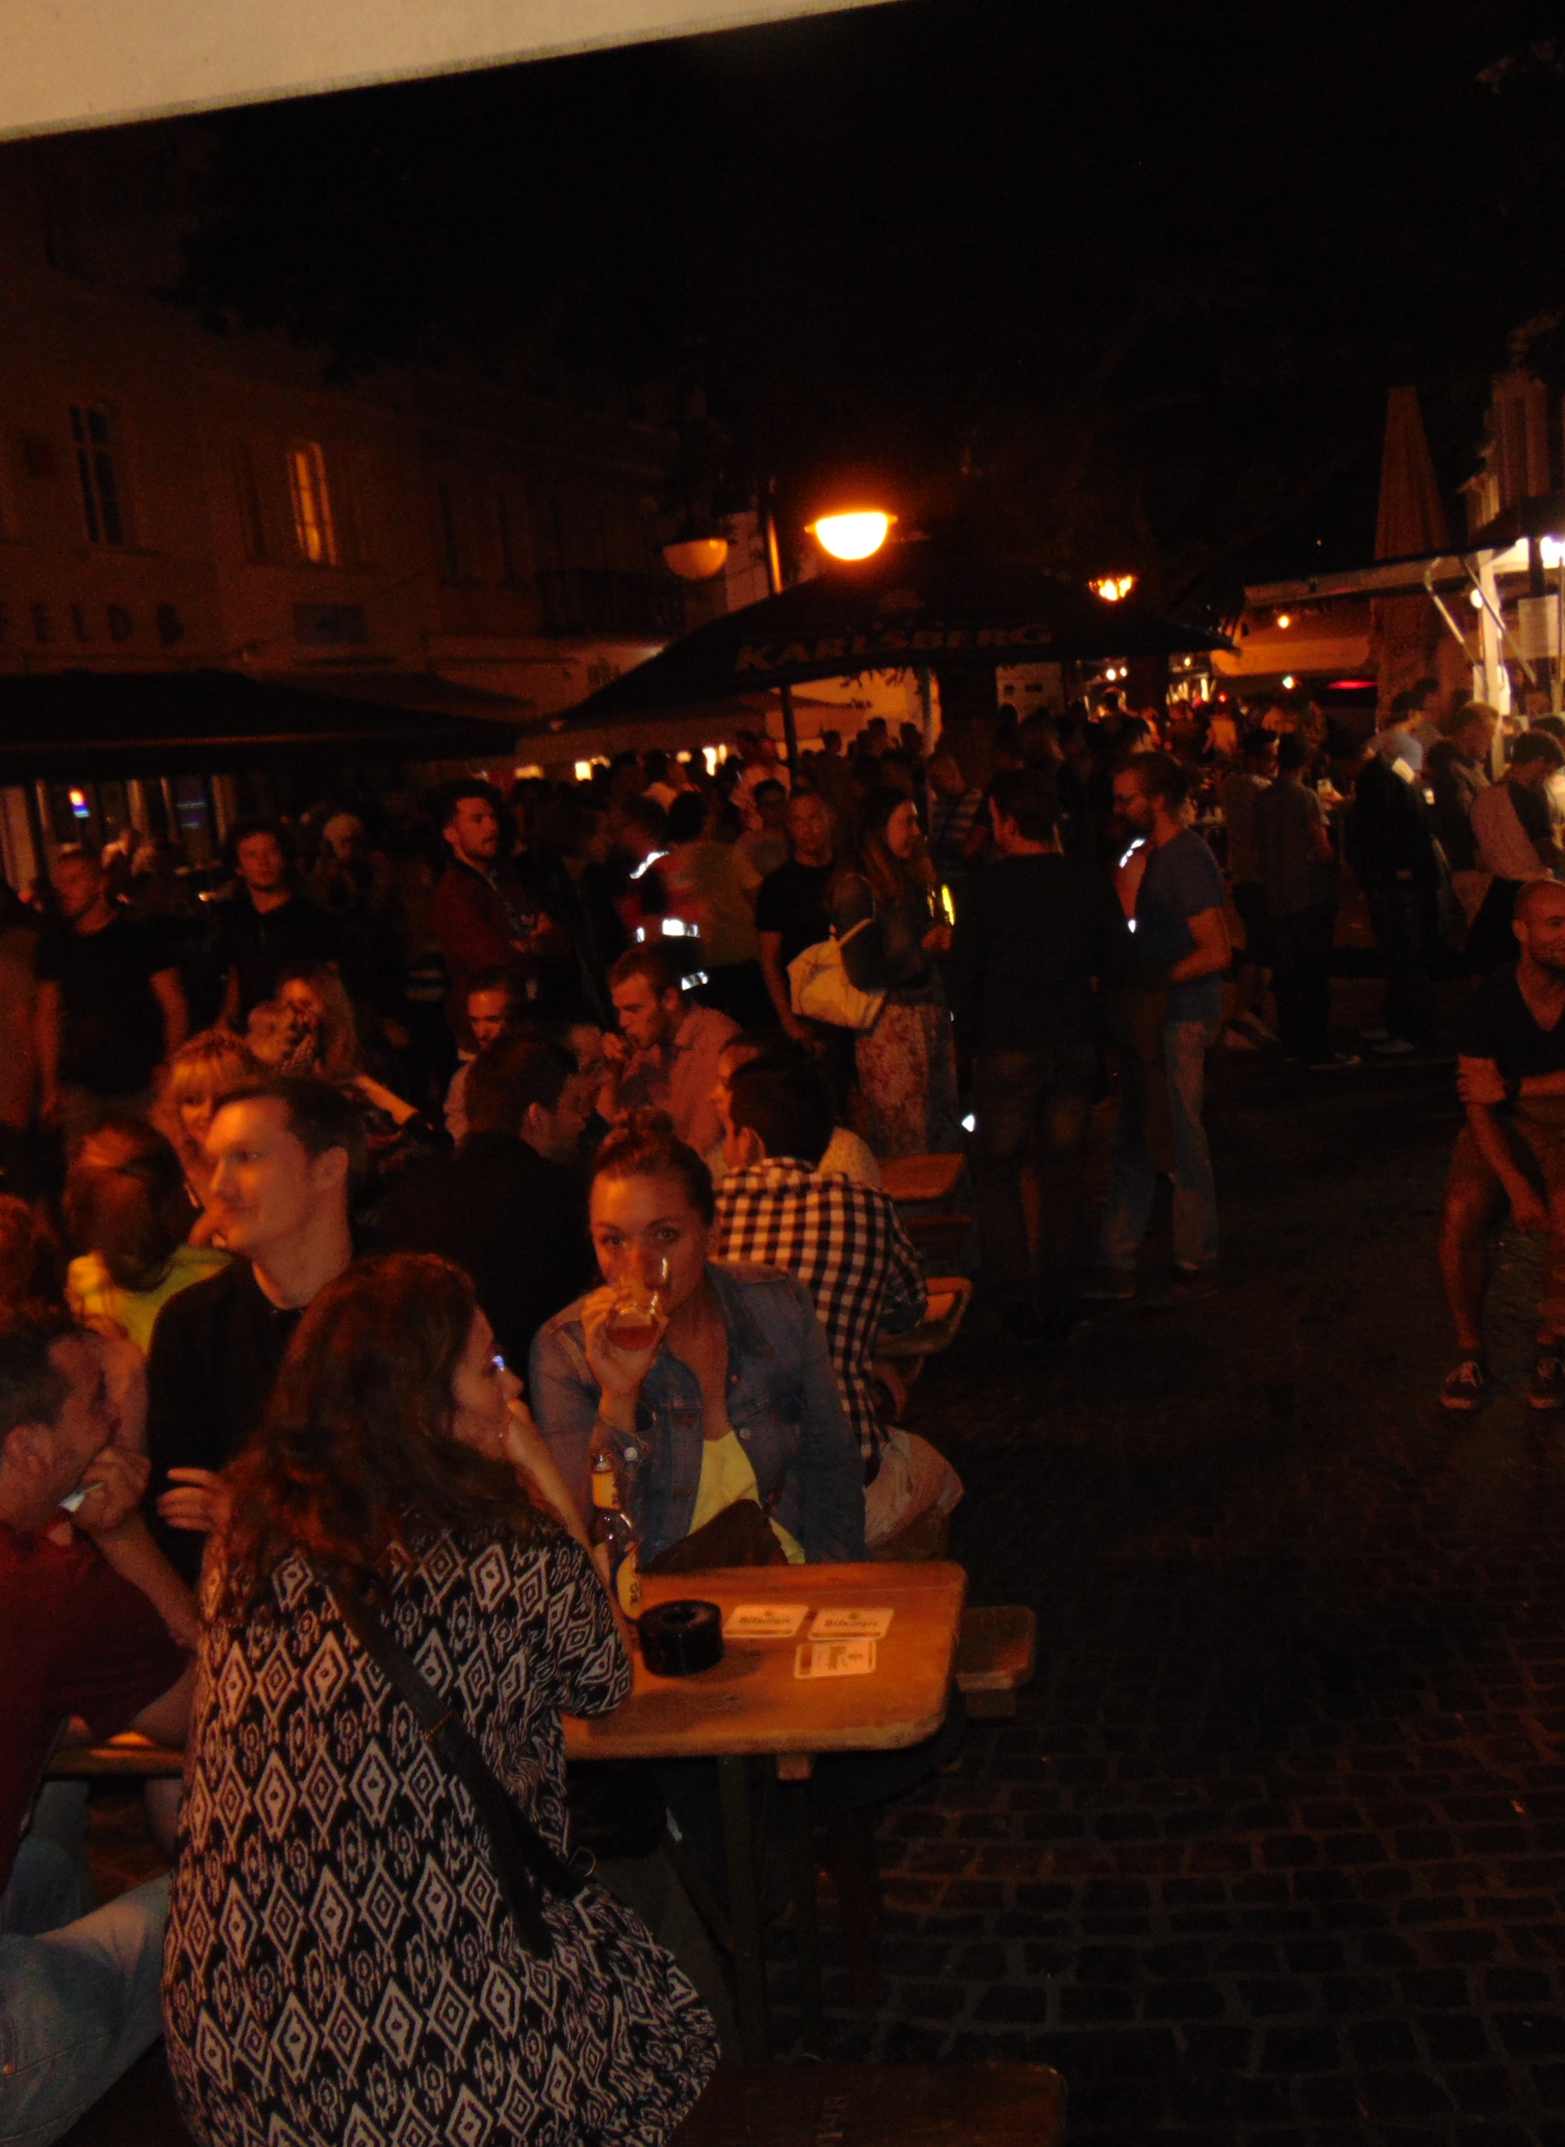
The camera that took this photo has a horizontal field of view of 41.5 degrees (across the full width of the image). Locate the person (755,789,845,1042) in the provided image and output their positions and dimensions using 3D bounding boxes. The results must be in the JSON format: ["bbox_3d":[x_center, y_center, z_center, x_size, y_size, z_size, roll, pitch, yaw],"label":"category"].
[{"bbox_3d":[0.174,-0.115,7.182,0.520,1.760,0.360,-8,9,-9],"label":"person"}]

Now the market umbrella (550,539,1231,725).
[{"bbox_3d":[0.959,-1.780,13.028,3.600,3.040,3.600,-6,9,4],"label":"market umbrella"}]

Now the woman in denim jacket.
[{"bbox_3d":[-0.050,0.720,2.982,0.520,1.340,0.750,-5,9,7],"label":"woman in denim jacket"}]

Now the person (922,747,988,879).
[{"bbox_3d":[0.891,-0.682,10.031,0.480,1.740,0.350,-1,10,30],"label":"person"}]

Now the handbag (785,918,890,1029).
[{"bbox_3d":[0.190,-0.321,7.150,0.360,0.360,0.160,5,8,7],"label":"handbag"}]

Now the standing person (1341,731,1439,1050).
[{"bbox_3d":[3.085,-0.915,10.476,0.500,1.680,0.420,-13,11,-36],"label":"standing person"}]

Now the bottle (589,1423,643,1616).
[{"bbox_3d":[-0.202,0.584,2.562,0.063,0.245,0.063,-6,9,0],"label":"bottle"}]

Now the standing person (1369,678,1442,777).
[{"bbox_3d":[3.517,-1.258,11.533,0.360,1.770,0.500,-11,10,-27],"label":"standing person"}]

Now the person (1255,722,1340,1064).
[{"bbox_3d":[2.812,-0.953,11.050,0.470,1.740,0.380,0,10,40],"label":"person"}]

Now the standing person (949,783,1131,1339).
[{"bbox_3d":[0.799,-0.074,6.500,0.570,1.750,0.380,-8,8,-8],"label":"standing person"}]

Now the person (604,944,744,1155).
[{"bbox_3d":[-0.246,0.417,4.834,0.720,1.380,0.500,-11,10,-29],"label":"person"}]

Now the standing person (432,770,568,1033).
[{"bbox_3d":[-0.993,-0.159,7.600,0.420,1.830,0.520,0,10,41],"label":"standing person"}]

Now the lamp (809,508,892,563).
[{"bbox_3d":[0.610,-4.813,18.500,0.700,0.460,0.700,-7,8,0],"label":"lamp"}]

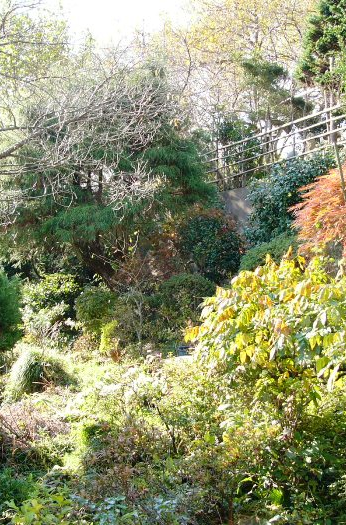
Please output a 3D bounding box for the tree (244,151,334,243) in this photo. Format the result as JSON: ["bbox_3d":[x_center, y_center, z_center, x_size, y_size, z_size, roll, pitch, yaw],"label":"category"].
[{"bbox_3d":[2.130,-1.142,13.200,1.650,1.750,1.500,0,-3,9],"label":"tree"}]

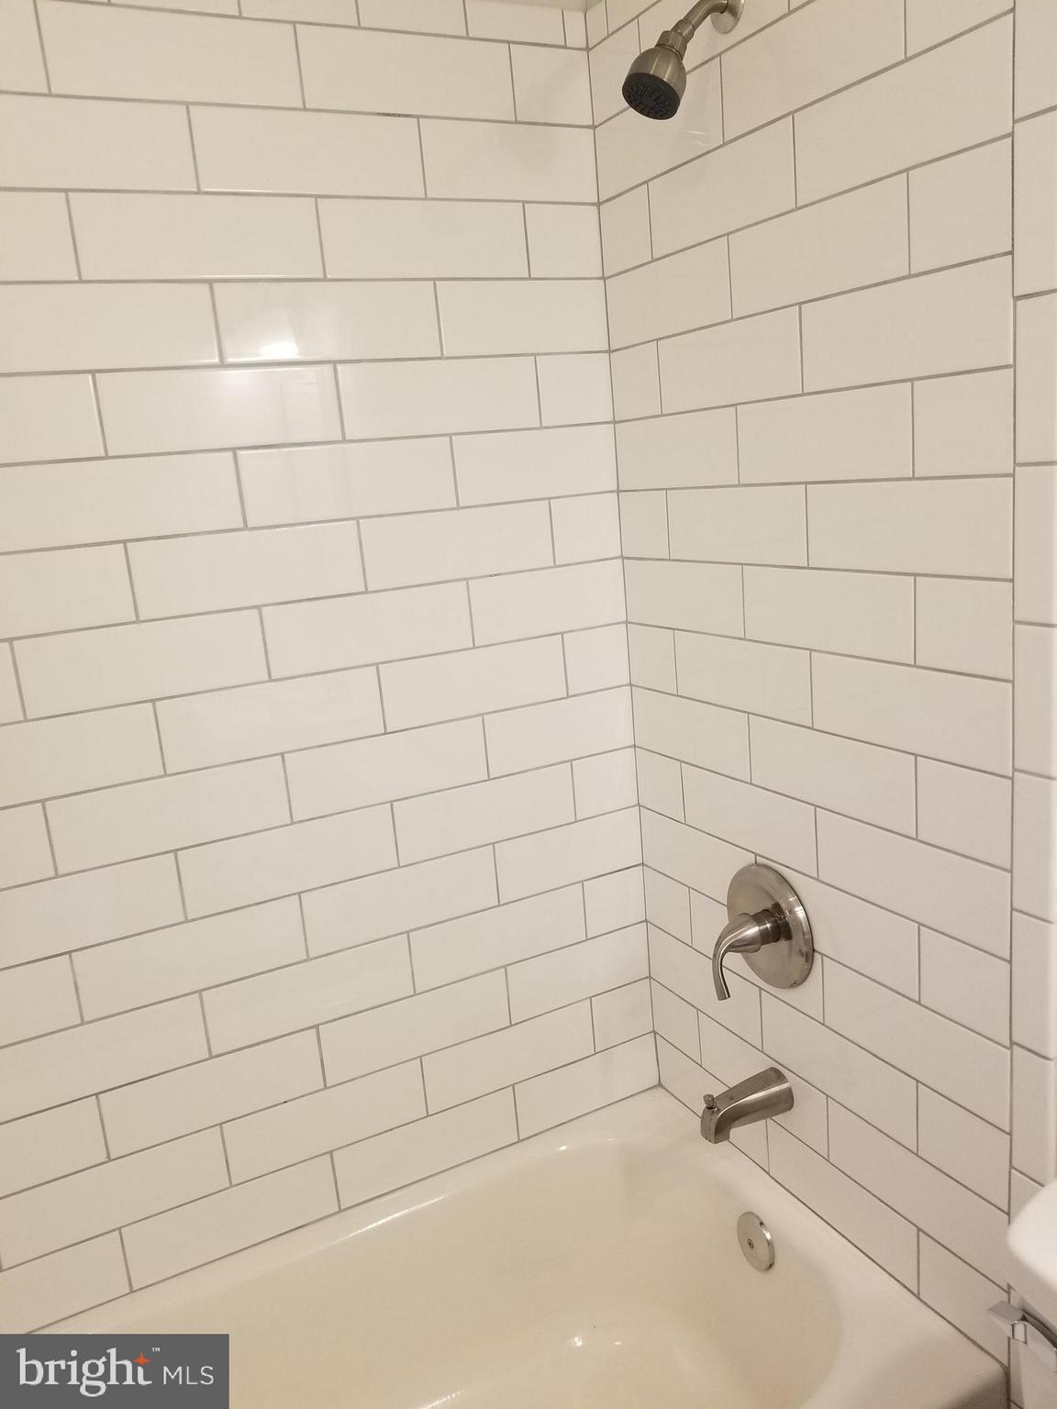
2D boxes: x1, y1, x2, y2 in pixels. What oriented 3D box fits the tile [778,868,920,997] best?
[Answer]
[{"bbox_3d":[0.403,0.287,1.401,0.009,0.101,0.305,-11,13,-26],"label":"tile"}]

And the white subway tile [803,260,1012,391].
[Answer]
[{"bbox_3d":[0.399,-0.401,1.140,0.010,0.102,0.286,-12,14,-26],"label":"white subway tile"}]

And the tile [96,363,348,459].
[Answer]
[{"bbox_3d":[-0.394,-0.387,1.383,0.305,0.102,0.009,-11,13,-25],"label":"tile"}]

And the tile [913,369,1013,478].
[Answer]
[{"bbox_3d":[0.446,-0.287,1.081,0.009,0.101,0.123,-11,14,-26],"label":"tile"}]

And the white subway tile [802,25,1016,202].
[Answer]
[{"bbox_3d":[0.379,-0.603,1.096,0.010,0.102,0.286,-12,14,-26],"label":"white subway tile"}]

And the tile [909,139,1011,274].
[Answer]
[{"bbox_3d":[0.427,-0.491,1.037,0.009,0.102,0.122,-11,13,-26],"label":"tile"}]

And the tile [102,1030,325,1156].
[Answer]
[{"bbox_3d":[-0.449,0.555,1.523,0.304,0.102,0.010,-11,14,-25],"label":"tile"}]

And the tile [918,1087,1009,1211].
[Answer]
[{"bbox_3d":[0.519,0.523,1.260,0.010,0.101,0.125,-11,14,-26],"label":"tile"}]

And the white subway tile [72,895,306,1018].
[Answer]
[{"bbox_3d":[-0.462,0.349,1.473,0.303,0.101,0.009,-11,14,-25],"label":"white subway tile"}]

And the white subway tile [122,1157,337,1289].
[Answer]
[{"bbox_3d":[-0.430,0.752,1.550,0.302,0.101,0.009,-11,14,-26],"label":"white subway tile"}]

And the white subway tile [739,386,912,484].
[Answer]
[{"bbox_3d":[0.346,-0.316,1.257,0.009,0.101,0.298,-11,14,-26],"label":"white subway tile"}]

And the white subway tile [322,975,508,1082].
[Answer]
[{"bbox_3d":[-0.171,0.501,1.653,0.304,0.102,0.009,-11,13,-25],"label":"white subway tile"}]

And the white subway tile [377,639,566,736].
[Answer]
[{"bbox_3d":[-0.083,-0.034,1.603,0.307,0.101,0.009,-11,14,-25],"label":"white subway tile"}]

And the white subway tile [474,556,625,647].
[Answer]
[{"bbox_3d":[0.033,-0.161,1.647,0.276,0.102,0.009,-11,13,-25],"label":"white subway tile"}]

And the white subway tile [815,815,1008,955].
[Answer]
[{"bbox_3d":[0.453,0.204,1.266,0.010,0.101,0.296,-11,14,-26],"label":"white subway tile"}]

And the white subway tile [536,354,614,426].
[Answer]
[{"bbox_3d":[0.072,-0.478,1.609,0.124,0.102,0.009,-11,13,-25],"label":"white subway tile"}]

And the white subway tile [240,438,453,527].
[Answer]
[{"bbox_3d":[-0.244,-0.311,1.471,0.306,0.101,0.009,-11,14,-25],"label":"white subway tile"}]

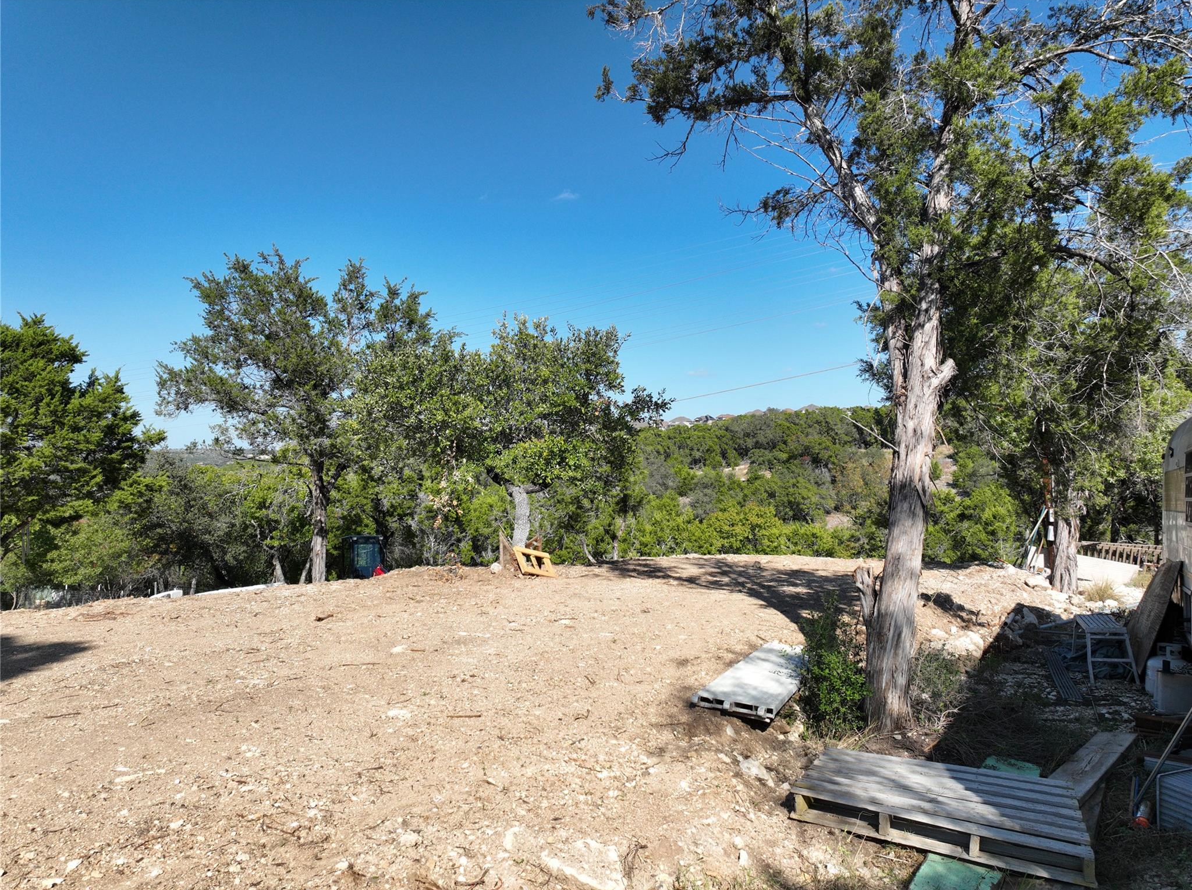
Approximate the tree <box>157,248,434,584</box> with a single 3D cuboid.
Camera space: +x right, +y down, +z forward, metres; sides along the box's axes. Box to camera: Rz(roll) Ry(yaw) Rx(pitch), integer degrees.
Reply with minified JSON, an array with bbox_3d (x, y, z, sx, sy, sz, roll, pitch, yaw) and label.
[{"bbox_3d":[-5.000,-0.450,13.900,4.500,5.600,4.000,0,0,0],"label":"tree"}]

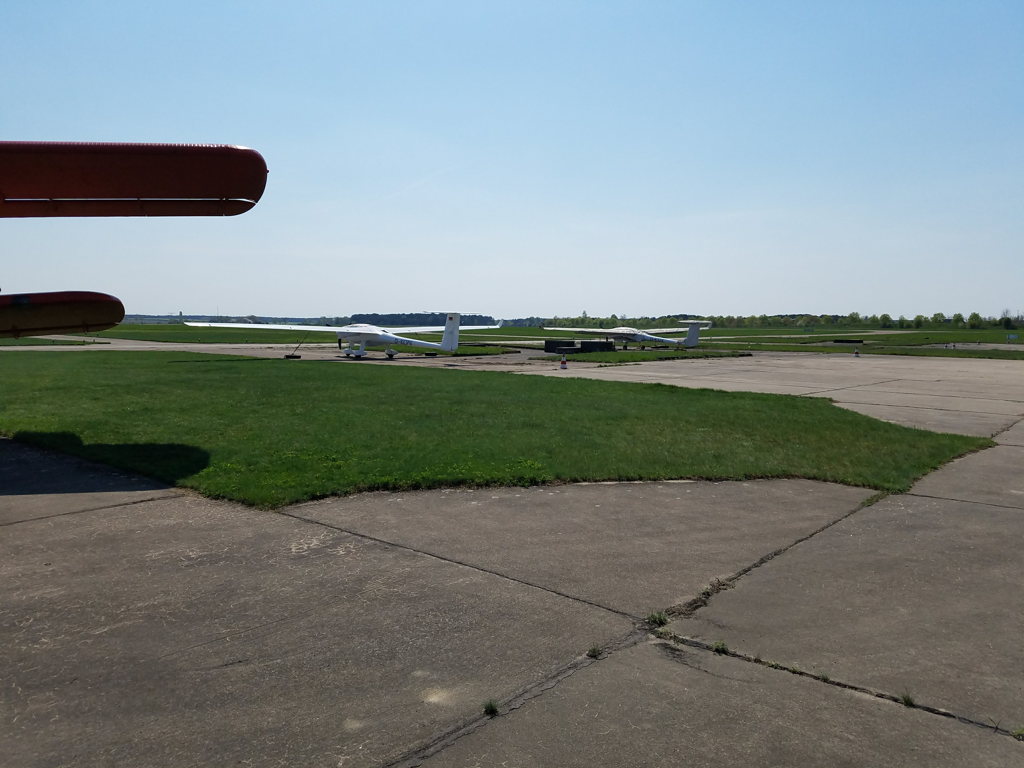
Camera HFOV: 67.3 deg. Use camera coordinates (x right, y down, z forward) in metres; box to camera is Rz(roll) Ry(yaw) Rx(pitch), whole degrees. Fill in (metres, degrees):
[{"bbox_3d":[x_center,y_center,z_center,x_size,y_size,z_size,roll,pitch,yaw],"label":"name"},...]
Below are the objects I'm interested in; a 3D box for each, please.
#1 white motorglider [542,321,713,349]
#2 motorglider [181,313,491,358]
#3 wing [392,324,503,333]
[{"bbox_3d":[9.610,-3.379,53.768,17.900,2.150,8.500,-4,6,-40],"label":"white motorglider"},{"bbox_3d":[-5.344,-2.187,34.425,8.500,2.150,17.900,4,6,41],"label":"motorglider"},{"bbox_3d":[-3.281,-2.733,38.699,1.200,0.400,8.400,4,6,41],"label":"wing"}]

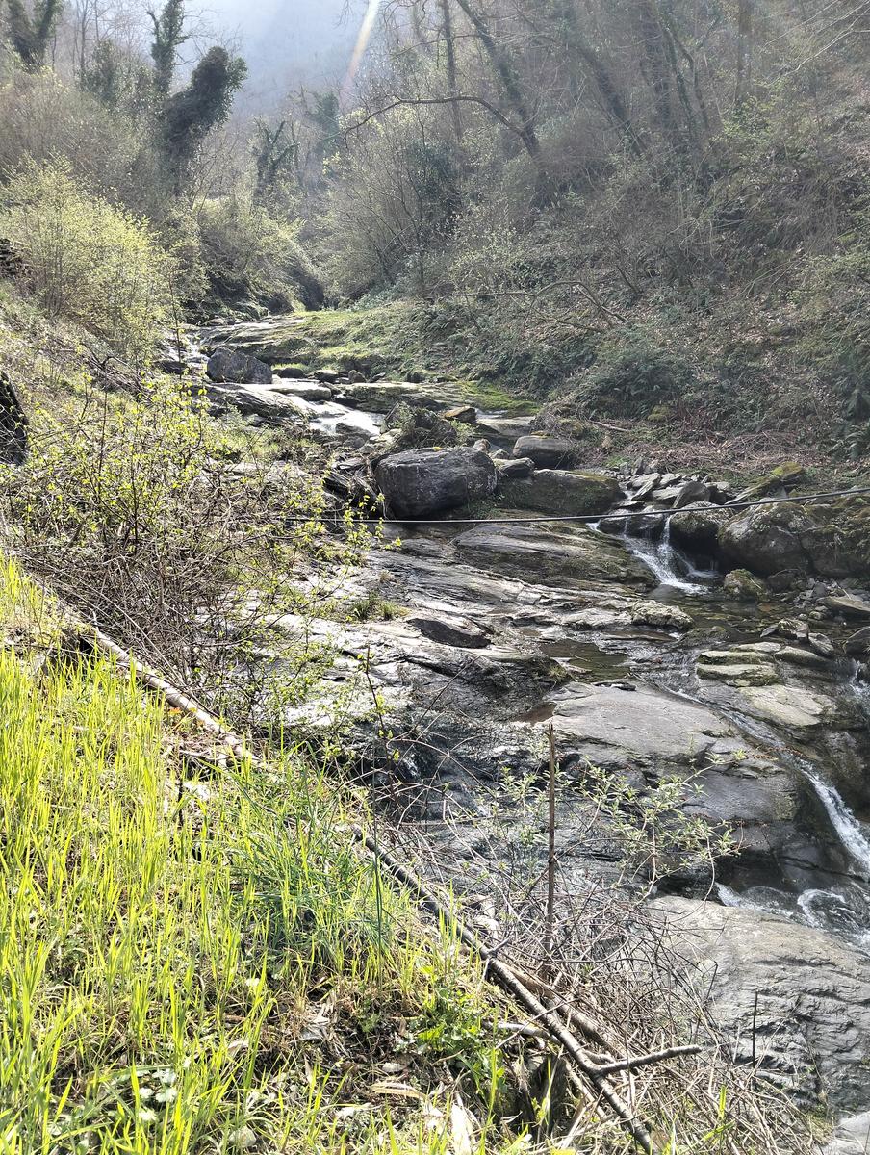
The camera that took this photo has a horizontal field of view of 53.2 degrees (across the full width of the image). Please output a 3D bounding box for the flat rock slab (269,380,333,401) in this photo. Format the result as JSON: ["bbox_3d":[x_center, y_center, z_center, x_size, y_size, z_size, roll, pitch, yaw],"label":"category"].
[{"bbox_3d":[-3.377,-4.745,22.000,1.563,0.498,1.100,0,15,0],"label":"flat rock slab"}]

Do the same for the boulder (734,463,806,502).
[{"bbox_3d":[5.185,-1.497,13.500,1.030,0.484,0.650,5,16,19],"label":"boulder"}]

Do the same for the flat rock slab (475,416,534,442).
[{"bbox_3d":[1.468,-3.139,18.300,1.223,0.435,1.200,0,15,0],"label":"flat rock slab"}]

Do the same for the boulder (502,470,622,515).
[{"bbox_3d":[1.937,-1.350,13.800,1.858,0.590,1.100,0,15,0],"label":"boulder"}]

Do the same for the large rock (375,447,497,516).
[{"bbox_3d":[-0.013,-1.511,13.600,1.772,0.924,1.350,-3,15,-10],"label":"large rock"}]

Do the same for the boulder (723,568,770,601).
[{"bbox_3d":[4.002,0.088,11.200,0.561,0.360,0.450,5,16,19],"label":"boulder"}]

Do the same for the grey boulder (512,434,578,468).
[{"bbox_3d":[2.248,-2.574,17.600,1.300,0.670,1.000,1,11,7],"label":"grey boulder"}]

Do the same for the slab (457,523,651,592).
[{"bbox_3d":[1.591,-0.336,12.000,2.550,0.700,1.500,-2,15,-8],"label":"slab"}]

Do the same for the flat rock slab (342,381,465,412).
[{"bbox_3d":[-0.752,-4.439,21.300,2.949,0.664,2.000,0,15,0],"label":"flat rock slab"}]

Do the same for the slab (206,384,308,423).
[{"bbox_3d":[-4.156,-4.140,20.500,1.960,0.816,1.500,4,16,14],"label":"slab"}]

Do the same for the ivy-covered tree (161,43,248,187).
[{"bbox_3d":[-10.354,-20.419,39.000,3.500,6.000,3.200,-4,16,-14],"label":"ivy-covered tree"}]

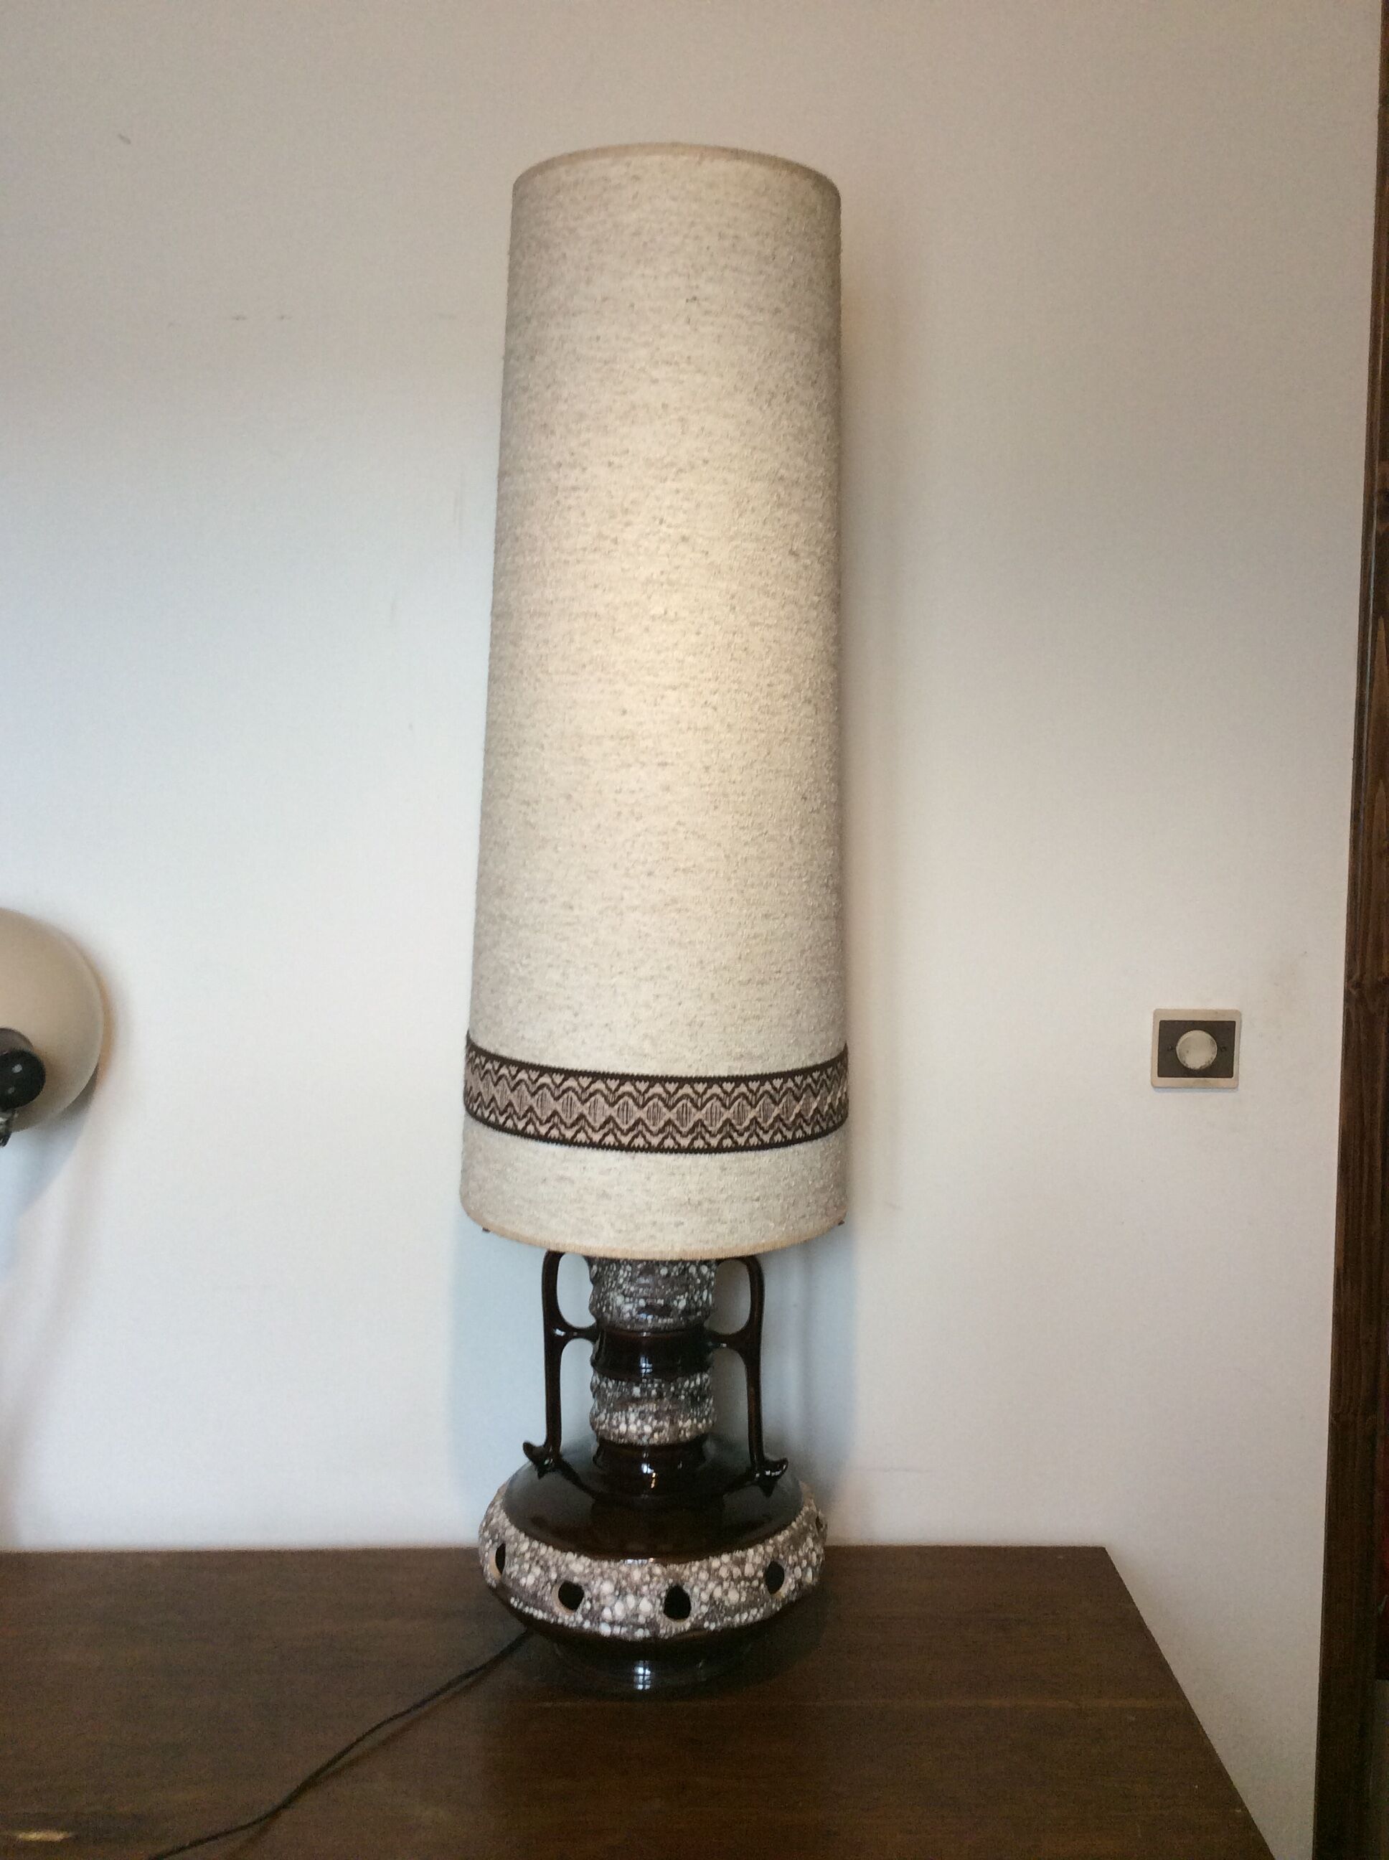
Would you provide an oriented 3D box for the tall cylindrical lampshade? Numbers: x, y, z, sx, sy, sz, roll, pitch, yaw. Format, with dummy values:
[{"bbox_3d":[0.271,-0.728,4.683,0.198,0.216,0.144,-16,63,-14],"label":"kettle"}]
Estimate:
[{"bbox_3d":[-0.022,-0.169,1.358,0.309,0.784,0.309,1,7,-1],"label":"tall cylindrical lampshade"}]

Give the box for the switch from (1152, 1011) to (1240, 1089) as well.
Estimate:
[{"bbox_3d":[0.460,0.110,1.562,0.081,0.072,0.020,0,6,-1],"label":"switch"}]

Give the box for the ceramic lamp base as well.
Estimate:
[{"bbox_3d":[-0.035,0.420,1.421,0.286,0.358,0.286,0,6,-1],"label":"ceramic lamp base"}]

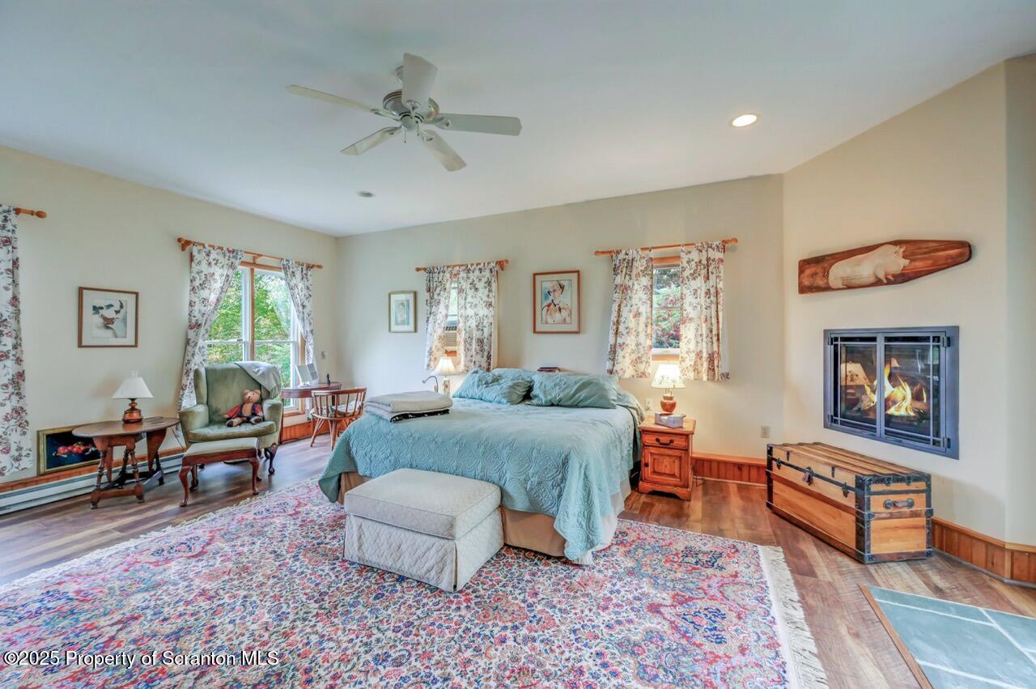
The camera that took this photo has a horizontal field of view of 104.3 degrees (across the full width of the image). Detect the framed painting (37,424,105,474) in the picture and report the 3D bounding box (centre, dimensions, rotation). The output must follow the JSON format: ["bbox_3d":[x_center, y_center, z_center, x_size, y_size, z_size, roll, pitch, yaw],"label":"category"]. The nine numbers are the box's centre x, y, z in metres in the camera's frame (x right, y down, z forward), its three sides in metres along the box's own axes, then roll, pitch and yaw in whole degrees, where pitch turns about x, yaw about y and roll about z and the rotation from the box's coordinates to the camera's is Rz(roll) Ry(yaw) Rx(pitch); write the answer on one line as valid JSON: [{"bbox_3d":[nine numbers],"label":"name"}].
[{"bbox_3d":[-3.800,0.880,3.447,0.030,0.378,0.420,0,1,24],"label":"framed painting"}]

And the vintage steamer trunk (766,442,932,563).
[{"bbox_3d":[2.383,1.102,2.995,0.466,0.556,0.887,0,0,-5],"label":"vintage steamer trunk"}]

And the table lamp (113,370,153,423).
[{"bbox_3d":[-3.662,0.481,3.830,0.284,0.485,0.284,0,0,27],"label":"table lamp"}]

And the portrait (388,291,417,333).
[{"bbox_3d":[-1.565,-0.434,5.464,0.468,0.559,0.025,0,1,24],"label":"portrait"}]

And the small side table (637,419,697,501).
[{"bbox_3d":[1.384,1.033,3.708,0.445,0.595,0.490,0,0,25],"label":"small side table"}]

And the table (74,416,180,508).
[{"bbox_3d":[-3.474,1.039,3.595,0.700,0.623,0.798,-1,1,-28],"label":"table"}]

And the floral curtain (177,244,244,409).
[{"bbox_3d":[-3.447,-0.063,4.556,0.140,2.198,0.670,0,0,27],"label":"floral curtain"}]

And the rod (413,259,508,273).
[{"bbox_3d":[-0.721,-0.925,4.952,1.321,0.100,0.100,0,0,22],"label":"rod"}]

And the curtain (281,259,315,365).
[{"bbox_3d":[-2.900,-0.054,5.346,0.110,2.055,0.462,0,1,24],"label":"curtain"}]

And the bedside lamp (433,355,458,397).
[{"bbox_3d":[-0.910,0.471,5.088,0.360,0.625,0.360,0,0,23],"label":"bedside lamp"}]

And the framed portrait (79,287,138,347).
[{"bbox_3d":[-4.003,-0.251,3.950,0.025,0.564,0.435,0,0,25],"label":"framed portrait"}]

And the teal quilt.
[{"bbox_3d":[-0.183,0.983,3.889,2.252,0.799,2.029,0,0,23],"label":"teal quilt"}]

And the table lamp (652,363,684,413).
[{"bbox_3d":[1.450,0.465,3.883,0.325,0.550,0.325,0,1,24],"label":"table lamp"}]

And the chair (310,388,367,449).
[{"bbox_3d":[-2.315,0.954,5.192,0.616,0.742,0.574,-1,1,-33],"label":"chair"}]

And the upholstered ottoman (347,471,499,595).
[{"bbox_3d":[-0.618,1.173,2.700,0.859,0.424,0.584,0,0,25],"label":"upholstered ottoman"}]

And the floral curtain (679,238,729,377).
[{"bbox_3d":[1.873,-0.329,4.074,0.435,1.389,0.100,0,0,23],"label":"floral curtain"}]

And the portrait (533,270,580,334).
[{"bbox_3d":[0.435,-0.470,4.568,0.563,0.706,0.025,0,1,24],"label":"portrait"}]

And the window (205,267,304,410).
[{"bbox_3d":[-3.431,-0.018,5.256,0.100,2.049,1.397,0,0,25],"label":"window"}]

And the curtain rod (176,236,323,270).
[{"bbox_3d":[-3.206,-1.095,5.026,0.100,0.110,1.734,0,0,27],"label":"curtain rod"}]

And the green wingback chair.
[{"bbox_3d":[-2.990,0.780,4.266,0.830,1.100,0.800,0,0,-32],"label":"green wingback chair"}]

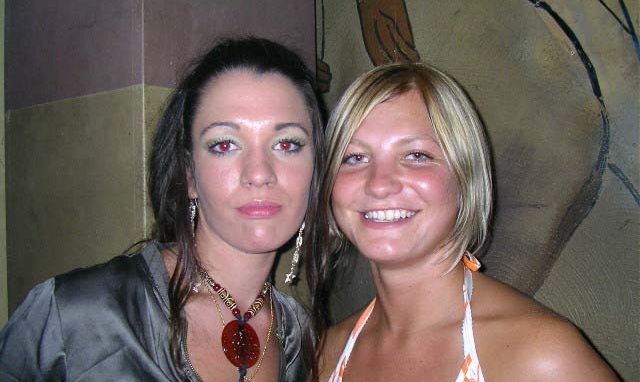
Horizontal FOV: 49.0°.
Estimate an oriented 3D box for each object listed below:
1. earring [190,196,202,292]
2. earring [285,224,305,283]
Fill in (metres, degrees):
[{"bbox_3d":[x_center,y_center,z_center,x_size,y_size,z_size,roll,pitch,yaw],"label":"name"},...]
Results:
[{"bbox_3d":[-0.136,0.060,0.770,0.010,0.105,0.005,-2,-2,0],"label":"earring"},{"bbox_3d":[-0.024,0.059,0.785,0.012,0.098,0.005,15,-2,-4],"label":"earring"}]

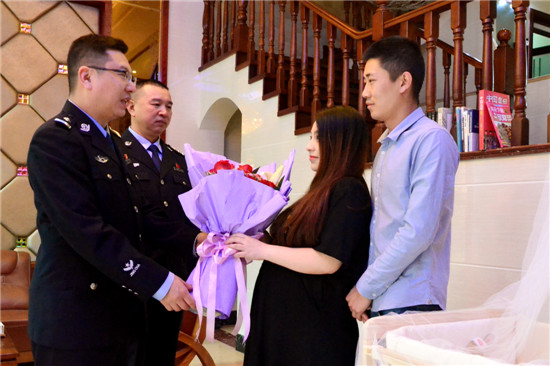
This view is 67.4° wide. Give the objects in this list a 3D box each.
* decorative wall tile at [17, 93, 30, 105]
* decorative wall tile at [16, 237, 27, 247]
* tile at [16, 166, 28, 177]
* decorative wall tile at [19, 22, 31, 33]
[{"bbox_3d":[-2.137,-0.713,3.509,0.088,0.088,0.015,1,-1,-34],"label":"decorative wall tile"},{"bbox_3d":[-2.145,0.504,3.492,0.088,0.088,0.015,1,-1,-34],"label":"decorative wall tile"},{"bbox_3d":[-2.142,-0.099,3.500,0.088,0.088,0.015,1,-1,-34],"label":"tile"},{"bbox_3d":[-2.127,-1.320,3.522,0.088,0.088,0.015,1,-1,-34],"label":"decorative wall tile"}]

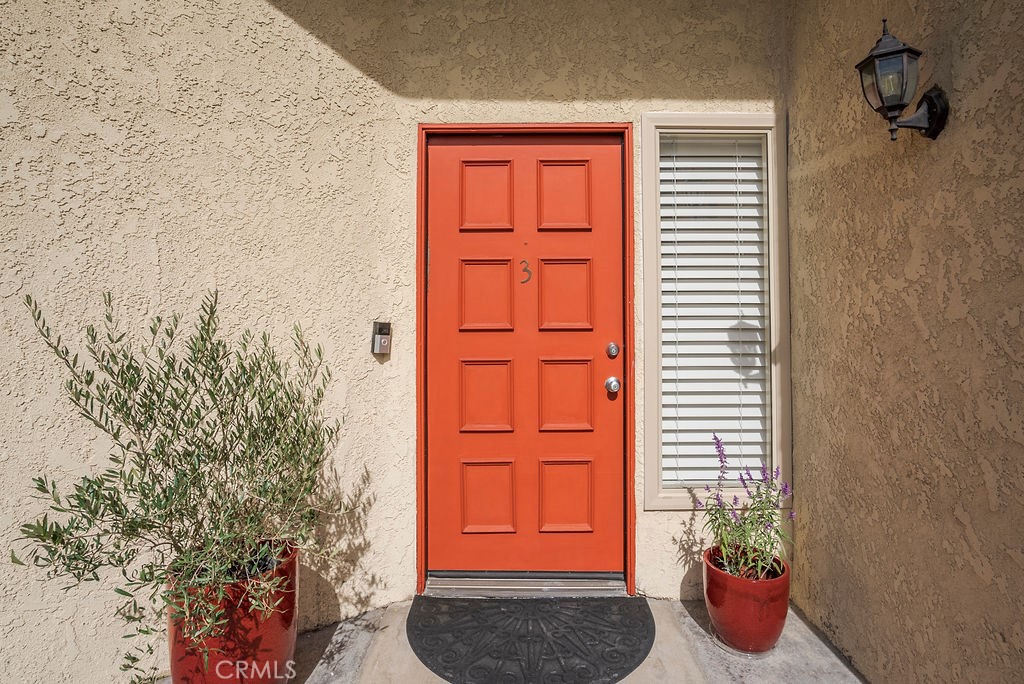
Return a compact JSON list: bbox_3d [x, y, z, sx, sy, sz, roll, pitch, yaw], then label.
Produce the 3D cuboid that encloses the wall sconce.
[{"bbox_3d":[1.085,-0.733,1.435,0.230,0.335,0.180,0,-1,2],"label":"wall sconce"}]

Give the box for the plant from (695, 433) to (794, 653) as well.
[{"bbox_3d":[0.889,0.740,1.960,0.345,0.755,0.345,0,-1,0],"label":"plant"}]

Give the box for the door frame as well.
[{"bbox_3d":[0.064,0.072,2.320,0.965,2.090,0.120,0,-1,1],"label":"door frame"}]

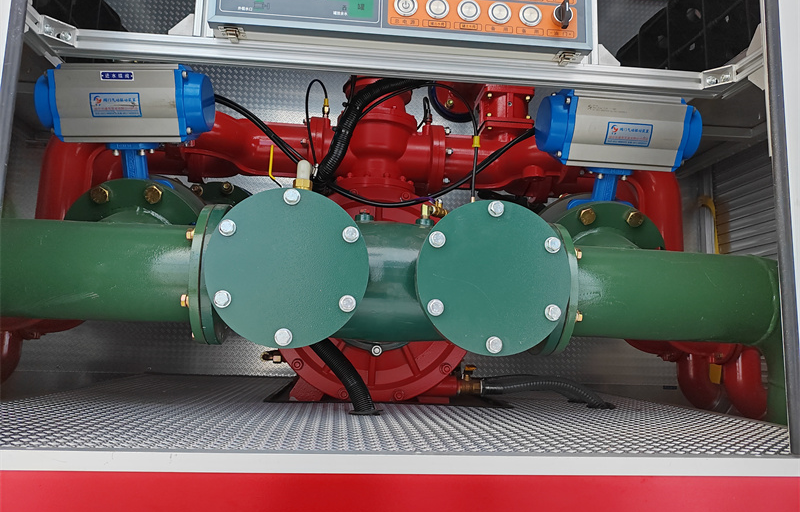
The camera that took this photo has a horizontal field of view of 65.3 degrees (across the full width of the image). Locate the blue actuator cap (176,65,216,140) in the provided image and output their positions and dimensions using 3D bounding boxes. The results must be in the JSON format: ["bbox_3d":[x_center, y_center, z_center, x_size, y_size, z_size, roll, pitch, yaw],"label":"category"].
[{"bbox_3d":[-0.408,-0.309,1.266,0.057,0.140,0.128,3,-9,-7],"label":"blue actuator cap"}]

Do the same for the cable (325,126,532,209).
[{"bbox_3d":[0.073,-0.203,1.334,0.465,0.203,0.100,3,-9,-7],"label":"cable"}]

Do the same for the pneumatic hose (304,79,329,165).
[{"bbox_3d":[-0.191,-0.303,1.411,0.050,0.228,0.116,3,-9,-7],"label":"pneumatic hose"}]

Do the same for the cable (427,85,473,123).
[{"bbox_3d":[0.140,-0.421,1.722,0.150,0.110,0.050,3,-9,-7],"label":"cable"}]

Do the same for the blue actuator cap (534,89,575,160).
[{"bbox_3d":[0.330,-0.287,1.360,0.055,0.140,0.128,3,-9,-7],"label":"blue actuator cap"}]

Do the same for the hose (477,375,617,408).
[{"bbox_3d":[0.345,0.321,1.471,0.348,0.083,0.080,3,-9,-7],"label":"hose"}]

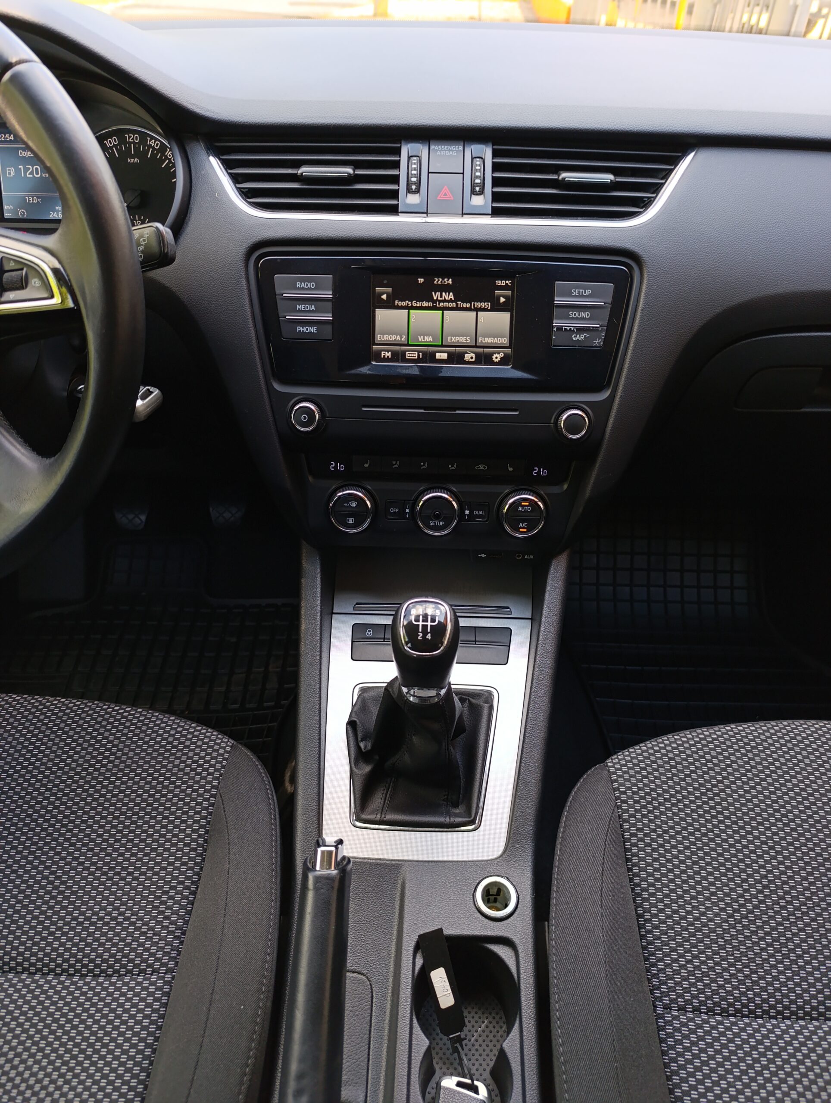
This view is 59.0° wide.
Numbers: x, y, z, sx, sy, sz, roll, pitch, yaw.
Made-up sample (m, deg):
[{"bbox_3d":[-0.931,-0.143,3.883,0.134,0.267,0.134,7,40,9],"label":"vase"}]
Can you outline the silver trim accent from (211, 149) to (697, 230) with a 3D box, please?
[{"bbox_3d":[0.028,-0.293,0.585,0.391,0.065,0.028,1,-2,0],"label":"silver trim accent"}]

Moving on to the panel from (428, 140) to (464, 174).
[{"bbox_3d":[0.025,-0.318,0.590,0.028,0.025,0.010,1,-2,0],"label":"panel"}]

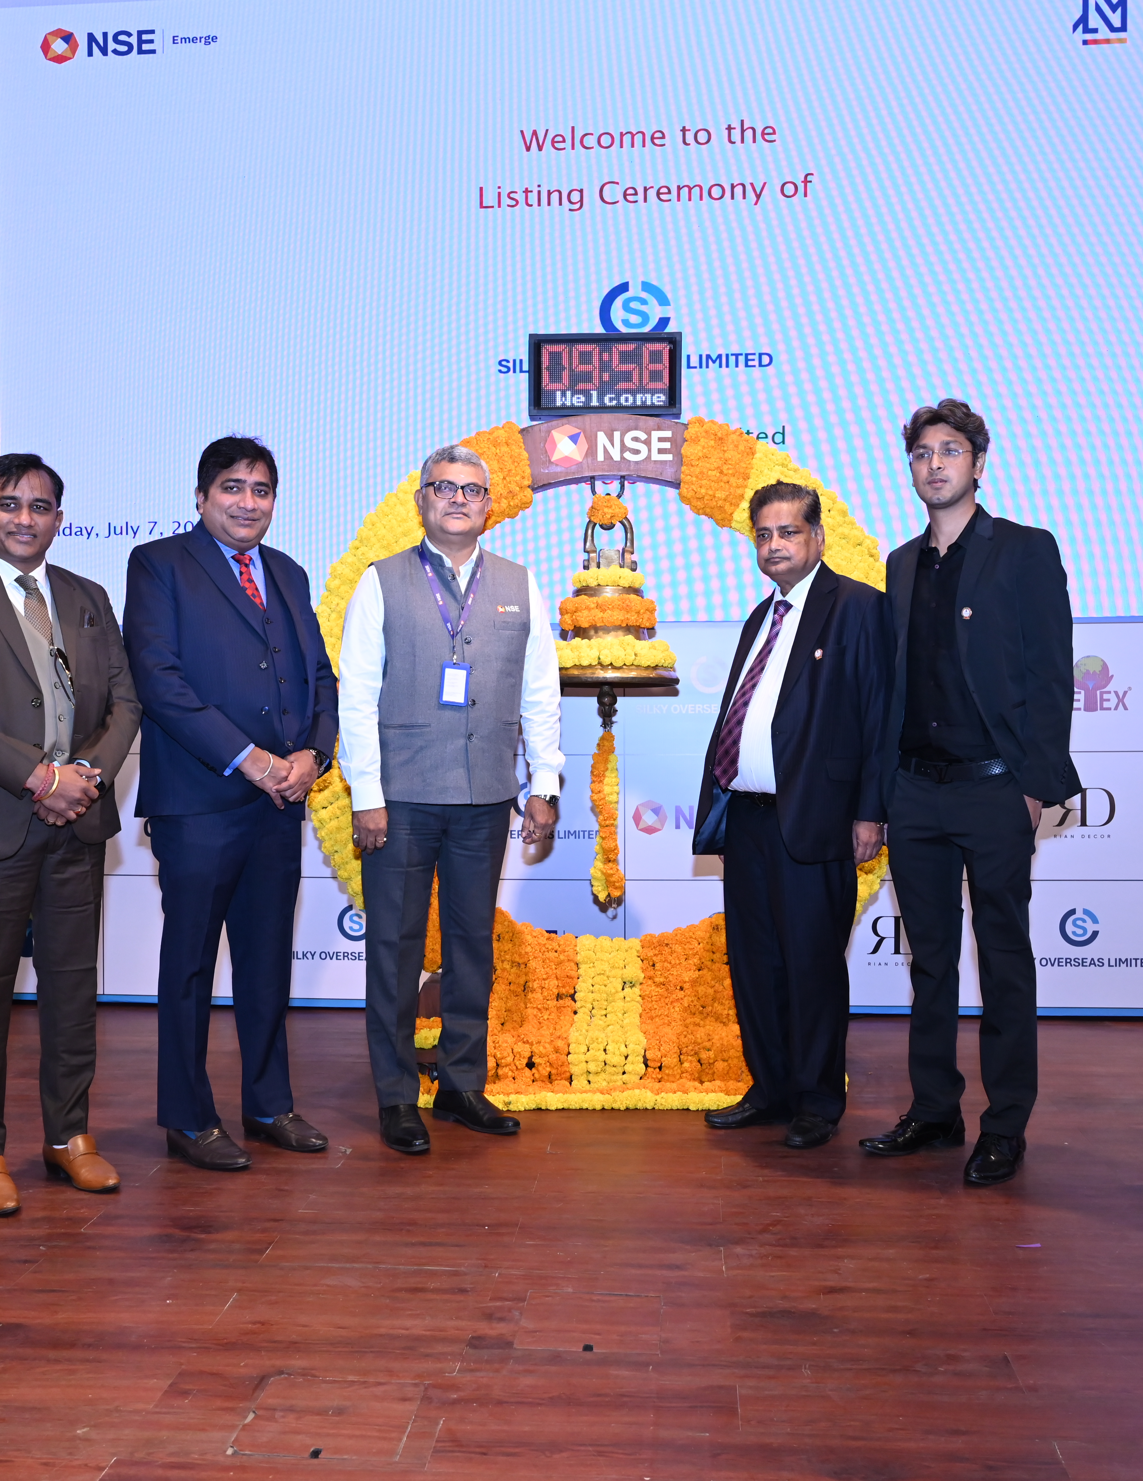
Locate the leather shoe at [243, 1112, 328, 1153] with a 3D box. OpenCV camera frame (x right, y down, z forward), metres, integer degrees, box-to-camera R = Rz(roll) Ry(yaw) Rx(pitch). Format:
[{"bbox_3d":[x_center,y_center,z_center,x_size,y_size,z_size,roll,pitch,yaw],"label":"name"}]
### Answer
[{"bbox_3d":[-0.711,0.955,3.676,0.280,0.100,0.102,1,2,34],"label":"leather shoe"}]

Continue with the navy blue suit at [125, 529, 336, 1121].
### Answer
[{"bbox_3d":[-0.819,0.221,3.574,0.520,1.456,0.390,-2,2,-40],"label":"navy blue suit"}]

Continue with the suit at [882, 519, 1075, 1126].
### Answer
[{"bbox_3d":[0.963,0.193,3.504,0.490,1.490,0.340,1,2,38],"label":"suit"}]

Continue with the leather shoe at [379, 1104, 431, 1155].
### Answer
[{"bbox_3d":[-0.418,0.950,3.689,0.102,0.105,0.280,-1,2,-23],"label":"leather shoe"}]

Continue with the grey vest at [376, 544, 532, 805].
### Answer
[{"bbox_3d":[-0.305,-0.172,3.850,0.410,0.670,0.270,-1,1,-14],"label":"grey vest"}]

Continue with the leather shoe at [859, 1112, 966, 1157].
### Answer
[{"bbox_3d":[0.839,0.953,3.653,0.300,0.110,0.107,-1,1,-21],"label":"leather shoe"}]

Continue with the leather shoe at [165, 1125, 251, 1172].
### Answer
[{"bbox_3d":[-0.868,0.966,3.565,0.290,0.105,0.107,1,1,37],"label":"leather shoe"}]

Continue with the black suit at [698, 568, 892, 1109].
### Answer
[{"bbox_3d":[0.548,0.245,3.697,0.510,1.380,0.390,1,2,36],"label":"black suit"}]

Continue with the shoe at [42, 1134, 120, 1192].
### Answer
[{"bbox_3d":[-1.131,0.961,3.416,0.280,0.110,0.102,1,2,42],"label":"shoe"}]

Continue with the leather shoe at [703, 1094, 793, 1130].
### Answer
[{"bbox_3d":[0.468,0.952,3.889,0.290,0.105,0.107,-1,1,-24],"label":"leather shoe"}]

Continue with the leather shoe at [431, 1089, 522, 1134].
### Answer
[{"bbox_3d":[-0.240,0.956,3.884,0.300,0.105,0.107,1,2,42],"label":"leather shoe"}]

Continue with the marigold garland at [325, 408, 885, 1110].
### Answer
[{"bbox_3d":[0.100,0.030,4.310,1.720,1.940,0.550,0,1,3],"label":"marigold garland"}]

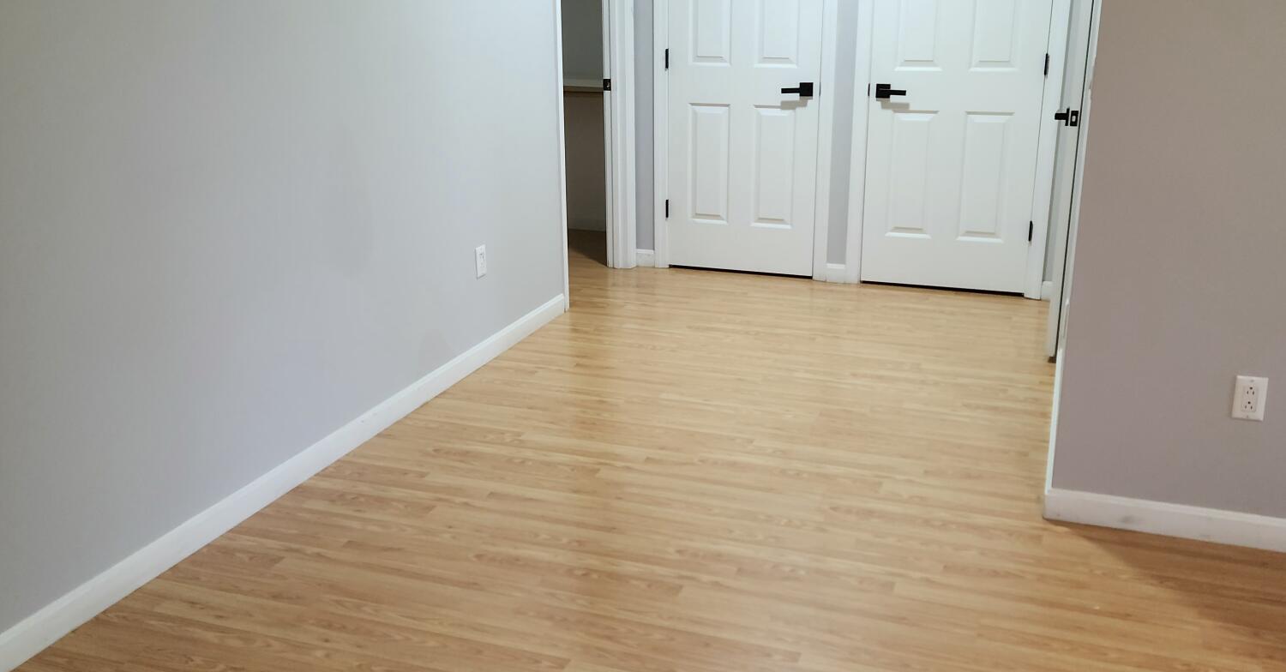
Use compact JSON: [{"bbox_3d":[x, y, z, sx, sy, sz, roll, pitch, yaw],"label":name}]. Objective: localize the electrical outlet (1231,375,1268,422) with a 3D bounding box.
[{"bbox_3d":[1.534,0.160,2.874,0.071,0.115,0.009,6,19,20],"label":"electrical outlet"}]

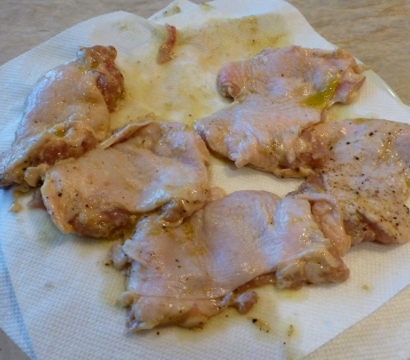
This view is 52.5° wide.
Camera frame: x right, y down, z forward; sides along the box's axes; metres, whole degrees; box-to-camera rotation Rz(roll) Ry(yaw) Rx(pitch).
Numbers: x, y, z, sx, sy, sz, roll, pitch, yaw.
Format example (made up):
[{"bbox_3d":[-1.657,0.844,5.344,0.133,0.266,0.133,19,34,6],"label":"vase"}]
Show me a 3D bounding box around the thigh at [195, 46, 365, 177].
[{"bbox_3d":[0.064,-0.066,0.336,0.116,0.024,0.149,15,56,10],"label":"thigh"}]

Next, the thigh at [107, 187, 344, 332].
[{"bbox_3d":[0.019,0.040,0.261,0.146,0.026,0.083,-13,56,-9],"label":"thigh"}]

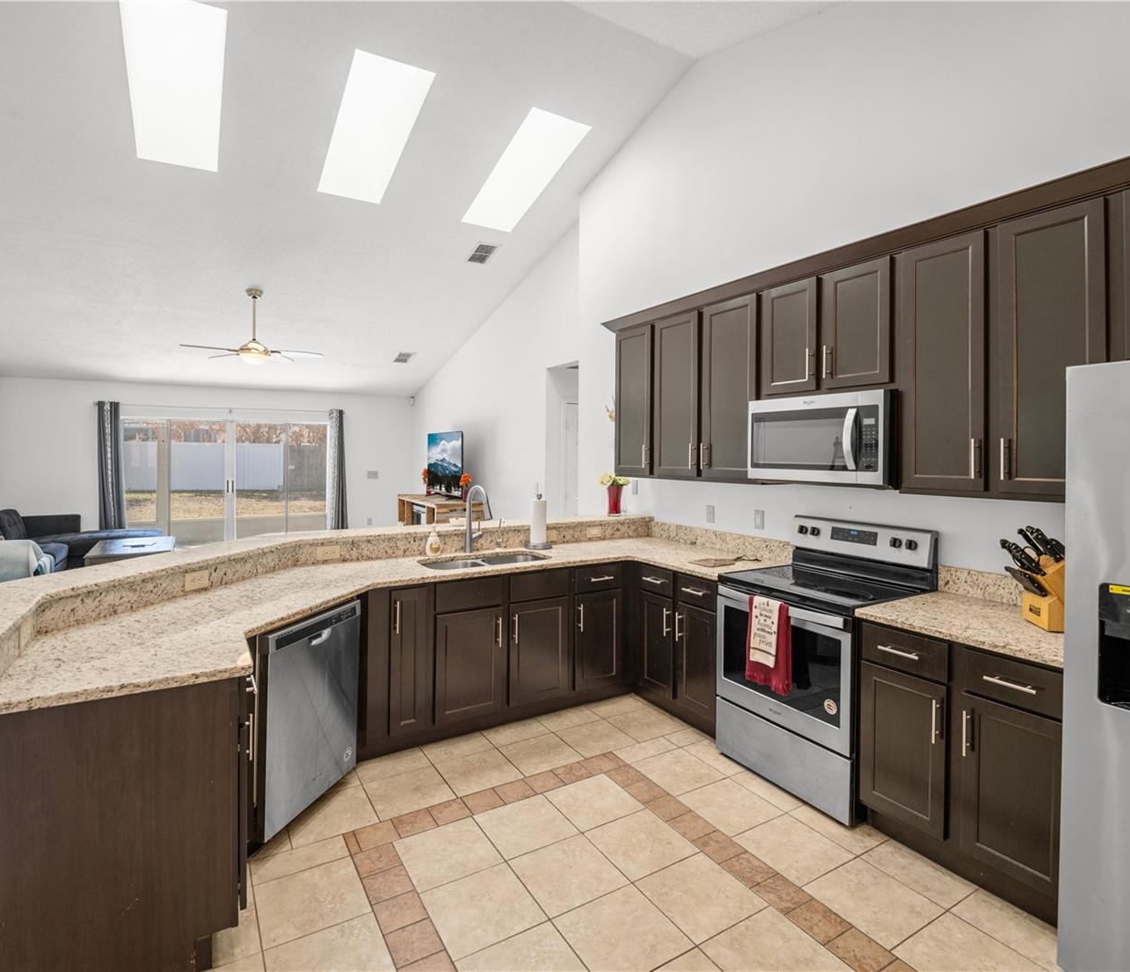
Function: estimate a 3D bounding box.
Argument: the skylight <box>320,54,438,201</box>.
[{"bbox_3d":[-1.416,-2.535,4.121,0.500,0.080,1.370,-3,-11,-32],"label":"skylight"}]

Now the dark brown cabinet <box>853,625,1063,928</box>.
[{"bbox_3d":[1.707,1.011,2.273,0.625,0.895,0.696,-2,4,-32],"label":"dark brown cabinet"}]

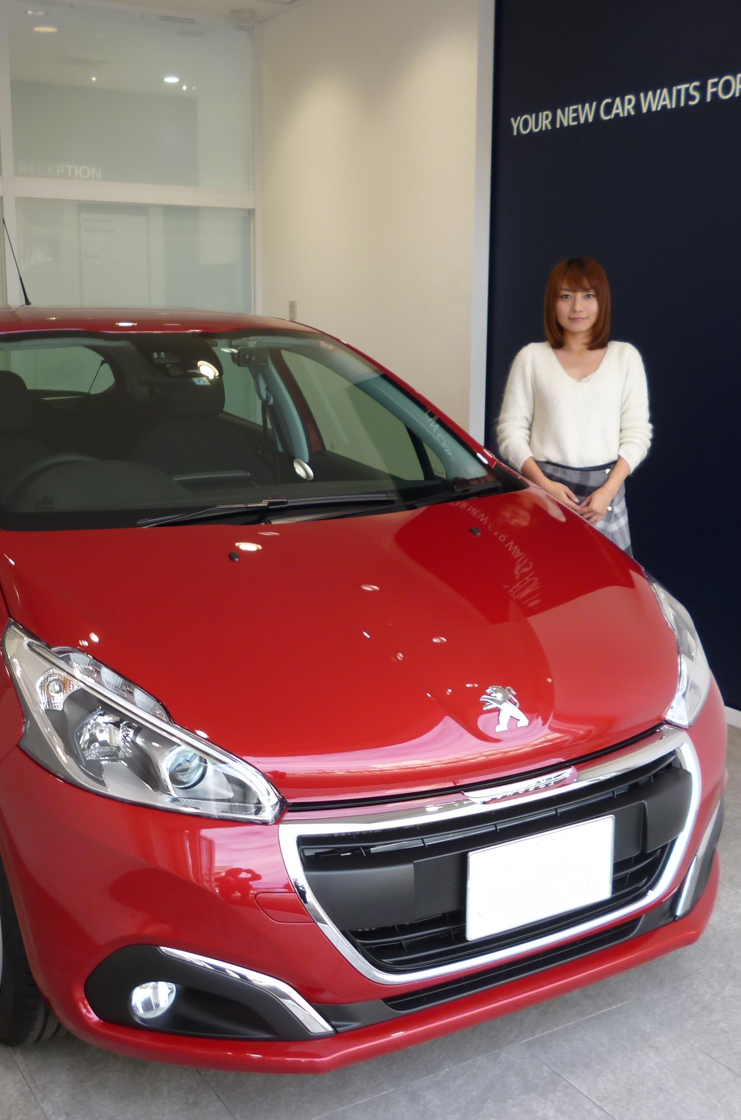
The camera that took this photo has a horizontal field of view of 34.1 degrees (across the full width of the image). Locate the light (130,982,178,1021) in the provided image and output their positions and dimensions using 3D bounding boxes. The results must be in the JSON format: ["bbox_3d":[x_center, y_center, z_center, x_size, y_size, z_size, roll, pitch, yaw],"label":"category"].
[{"bbox_3d":[-0.361,0.750,2.043,0.080,0.066,0.050,-6,13,-31],"label":"light"}]

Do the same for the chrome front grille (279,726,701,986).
[{"bbox_3d":[0.278,0.538,2.199,0.940,0.347,0.170,-6,13,-31],"label":"chrome front grille"}]

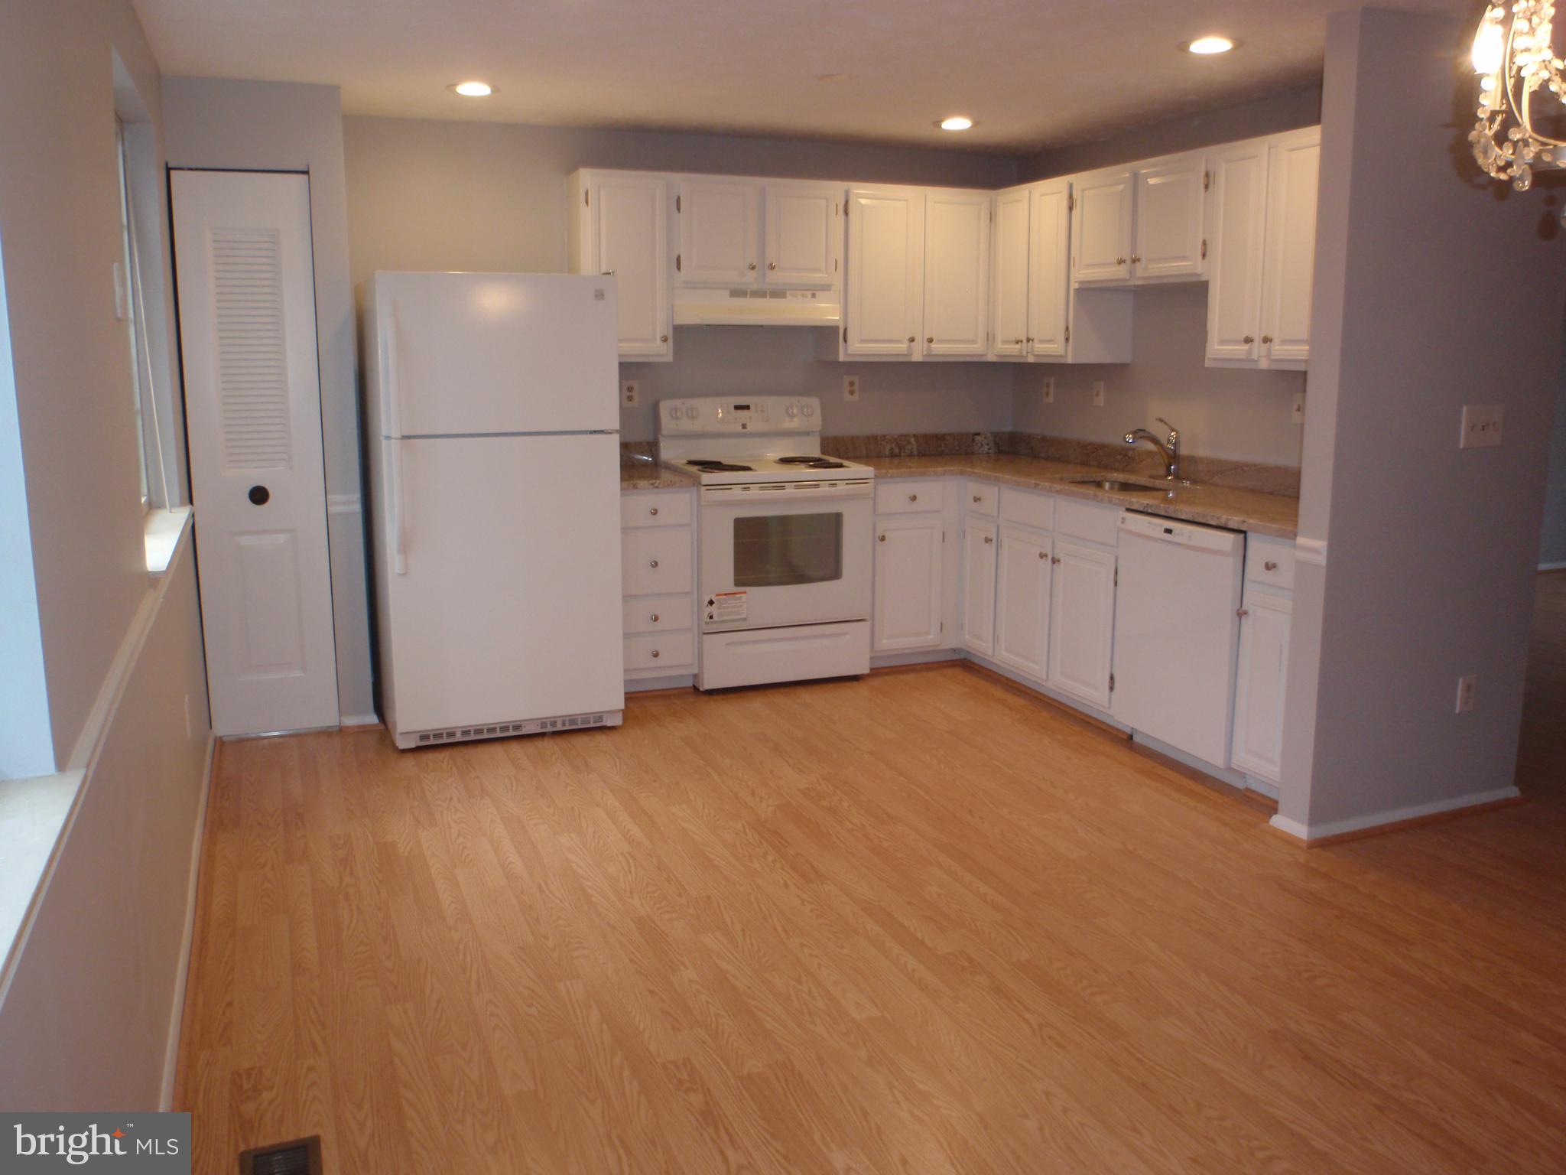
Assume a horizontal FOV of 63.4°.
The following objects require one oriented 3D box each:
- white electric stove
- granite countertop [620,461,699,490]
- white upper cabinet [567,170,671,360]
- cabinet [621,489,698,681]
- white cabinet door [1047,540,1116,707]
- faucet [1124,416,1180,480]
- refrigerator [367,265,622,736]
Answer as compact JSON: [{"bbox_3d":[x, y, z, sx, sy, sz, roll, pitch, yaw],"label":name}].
[{"bbox_3d":[-0.076,-0.206,5.540,0.762,1.196,0.664,-4,12,-21],"label":"white electric stove"},{"bbox_3d":[-0.630,-0.466,5.308,0.385,0.038,0.629,-4,12,-21],"label":"granite countertop"},{"bbox_3d":[-0.685,-1.326,5.289,0.374,0.758,0.329,-4,12,-21],"label":"white upper cabinet"},{"bbox_3d":[-0.635,-0.054,5.450,0.374,0.815,0.628,-4,12,-21],"label":"cabinet"},{"bbox_3d":[1.133,0.131,4.780,0.021,0.578,0.398,-4,12,-22],"label":"white cabinet door"},{"bbox_3d":[1.467,-0.547,5.034,0.272,0.249,0.060,-4,12,-21],"label":"faucet"},{"bbox_3d":[-1.105,-0.314,4.822,0.819,1.673,0.800,-4,12,-21],"label":"refrigerator"}]

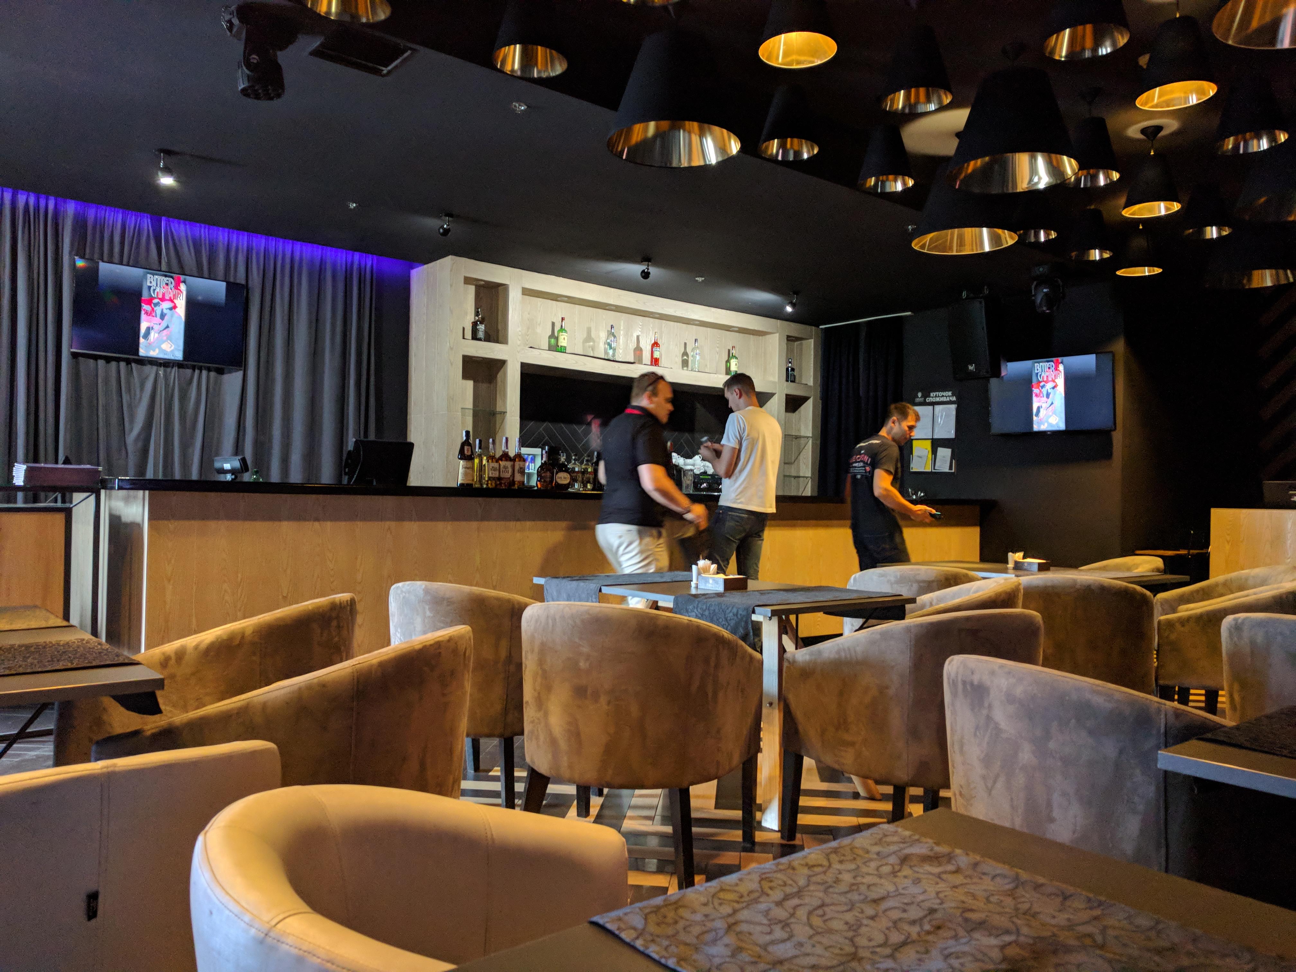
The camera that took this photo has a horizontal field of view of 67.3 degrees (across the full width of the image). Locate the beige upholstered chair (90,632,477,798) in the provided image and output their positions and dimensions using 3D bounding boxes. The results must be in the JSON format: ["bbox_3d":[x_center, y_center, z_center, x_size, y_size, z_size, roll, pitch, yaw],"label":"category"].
[{"bbox_3d":[-0.734,0.720,2.205,0.652,0.800,0.650,1,-1,9],"label":"beige upholstered chair"}]

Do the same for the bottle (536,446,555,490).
[{"bbox_3d":[-0.621,-0.109,5.904,0.105,0.272,0.080,1,-1,-20],"label":"bottle"}]

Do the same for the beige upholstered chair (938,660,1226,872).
[{"bbox_3d":[0.984,0.759,2.054,0.606,0.811,0.684,2,-1,-34],"label":"beige upholstered chair"}]

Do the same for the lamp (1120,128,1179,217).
[{"bbox_3d":[2.748,-1.732,5.303,0.287,0.460,0.287,2,-1,-39],"label":"lamp"}]

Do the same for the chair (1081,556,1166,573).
[{"bbox_3d":[2.787,0.846,5.986,0.630,0.790,0.630,1,-1,-5],"label":"chair"}]

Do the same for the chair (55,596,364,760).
[{"bbox_3d":[-1.204,0.722,2.859,0.652,0.800,0.650,1,-1,8],"label":"chair"}]

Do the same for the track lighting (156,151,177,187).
[{"bbox_3d":[-2.503,-1.644,5.050,0.090,0.185,0.100,2,-1,-30],"label":"track lighting"}]

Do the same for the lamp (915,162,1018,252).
[{"bbox_3d":[1.776,-1.592,5.433,0.565,0.460,0.565,1,-1,0],"label":"lamp"}]

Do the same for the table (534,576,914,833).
[{"bbox_3d":[0.253,0.790,4.031,0.800,0.750,1.470,2,-1,-39],"label":"table"}]

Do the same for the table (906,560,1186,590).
[{"bbox_3d":[2.076,0.840,5.389,0.795,0.750,1.420,2,-1,-34],"label":"table"}]

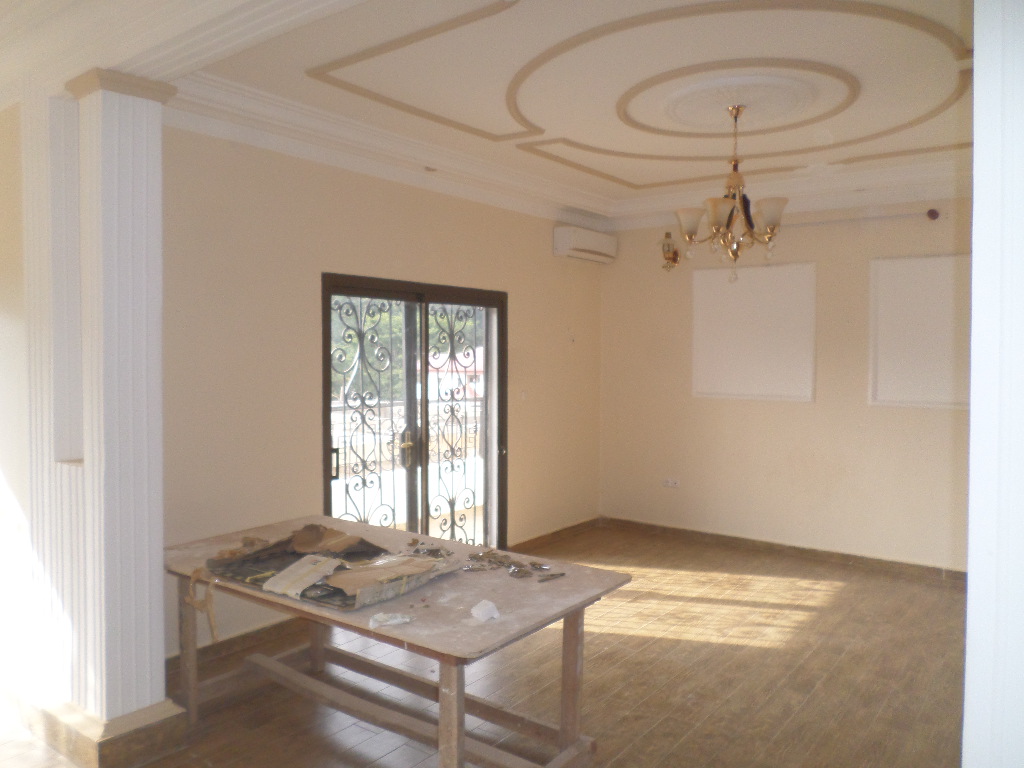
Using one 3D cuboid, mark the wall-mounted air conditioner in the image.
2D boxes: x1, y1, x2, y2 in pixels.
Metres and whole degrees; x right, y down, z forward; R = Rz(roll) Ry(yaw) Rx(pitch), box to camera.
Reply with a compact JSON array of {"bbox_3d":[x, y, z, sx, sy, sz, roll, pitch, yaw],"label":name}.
[{"bbox_3d":[0.677,-1.236,6.702,0.206,0.273,0.815,2,3,38],"label":"wall-mounted air conditioner"}]

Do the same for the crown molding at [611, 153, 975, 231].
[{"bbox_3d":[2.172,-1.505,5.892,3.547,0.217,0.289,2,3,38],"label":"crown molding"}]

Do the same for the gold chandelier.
[{"bbox_3d":[1.243,-1.074,4.130,0.629,0.938,0.629,2,3,38],"label":"gold chandelier"}]

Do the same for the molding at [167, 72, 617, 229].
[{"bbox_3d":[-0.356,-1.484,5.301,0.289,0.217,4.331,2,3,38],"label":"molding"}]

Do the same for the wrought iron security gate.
[{"bbox_3d":[-0.624,0.363,5.309,0.103,2.166,1.836,2,3,38],"label":"wrought iron security gate"}]

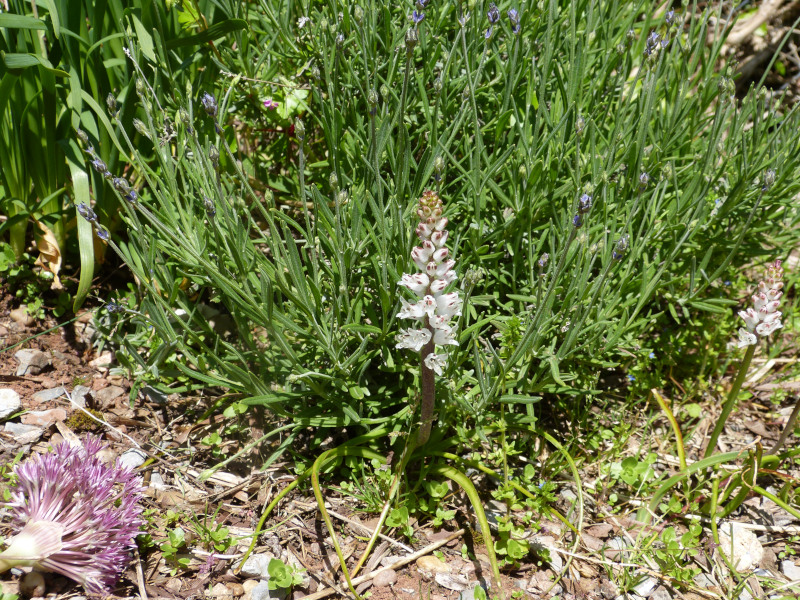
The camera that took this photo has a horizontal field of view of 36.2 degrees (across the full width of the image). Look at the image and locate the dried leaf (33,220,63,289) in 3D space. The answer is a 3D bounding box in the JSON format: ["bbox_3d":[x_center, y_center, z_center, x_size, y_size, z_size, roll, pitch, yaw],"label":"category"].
[{"bbox_3d":[-0.271,-0.035,0.940,0.023,0.056,0.020,0,35,0],"label":"dried leaf"}]

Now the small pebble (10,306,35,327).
[{"bbox_3d":[-0.286,0.013,0.925,0.019,0.012,0.015,0,35,0],"label":"small pebble"}]

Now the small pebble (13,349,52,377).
[{"bbox_3d":[-0.264,0.045,0.880,0.026,0.015,0.019,0,35,0],"label":"small pebble"}]

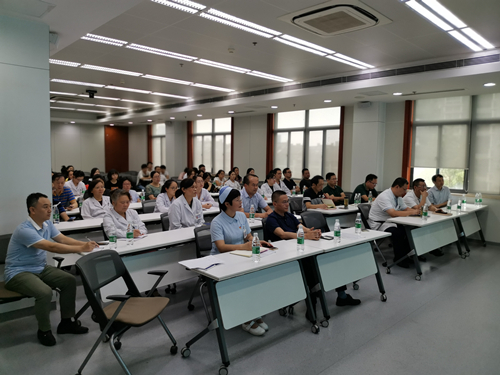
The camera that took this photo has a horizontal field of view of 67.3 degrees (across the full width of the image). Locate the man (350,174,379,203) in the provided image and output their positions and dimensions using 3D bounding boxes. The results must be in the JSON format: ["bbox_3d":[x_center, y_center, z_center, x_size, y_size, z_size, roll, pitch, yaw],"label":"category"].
[{"bbox_3d":[2.144,0.395,7.129,0.600,1.290,0.850,-4,7,-43],"label":"man"}]

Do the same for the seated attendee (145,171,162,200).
[{"bbox_3d":[-1.726,0.355,6.962,0.780,1.280,0.480,5,7,41],"label":"seated attendee"}]

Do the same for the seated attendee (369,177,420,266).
[{"bbox_3d":[2.171,0.517,5.648,0.850,1.310,0.600,6,7,43],"label":"seated attendee"}]

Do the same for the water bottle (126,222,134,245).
[{"bbox_3d":[-1.103,0.413,3.470,0.066,0.228,0.066,-4,7,-44],"label":"water bottle"}]

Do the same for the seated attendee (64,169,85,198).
[{"bbox_3d":[-3.176,0.307,6.987,0.500,1.240,0.740,-4,7,-44],"label":"seated attendee"}]

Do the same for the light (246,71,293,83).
[{"bbox_3d":[0.424,-2.241,7.563,1.193,0.070,0.253,-4,7,-44],"label":"light"}]

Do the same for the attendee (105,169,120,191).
[{"bbox_3d":[-2.884,0.252,7.878,0.500,1.250,0.750,-3,7,-40],"label":"attendee"}]

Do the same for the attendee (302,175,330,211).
[{"bbox_3d":[1.220,0.437,6.433,0.800,1.280,0.520,5,7,41],"label":"attendee"}]

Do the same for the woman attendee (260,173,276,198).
[{"bbox_3d":[0.518,0.316,7.724,0.480,1.220,0.740,-4,7,-44],"label":"woman attendee"}]

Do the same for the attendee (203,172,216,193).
[{"bbox_3d":[-0.908,0.228,8.708,0.470,1.180,0.740,-4,7,-44],"label":"attendee"}]

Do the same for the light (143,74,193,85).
[{"bbox_3d":[-1.669,-2.234,7.811,1.155,0.060,0.198,-4,7,-44],"label":"light"}]

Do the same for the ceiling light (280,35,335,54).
[{"bbox_3d":[0.856,-2.044,5.340,1.169,0.070,0.107,-4,7,-44],"label":"ceiling light"}]

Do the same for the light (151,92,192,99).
[{"bbox_3d":[-2.123,-2.518,10.289,1.193,0.070,0.261,-4,7,-44],"label":"light"}]

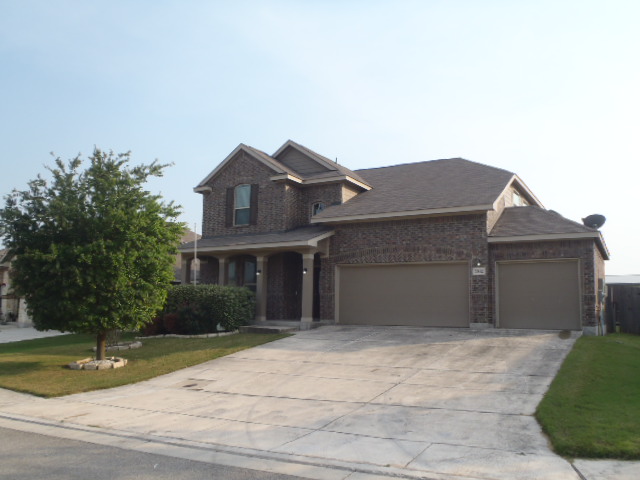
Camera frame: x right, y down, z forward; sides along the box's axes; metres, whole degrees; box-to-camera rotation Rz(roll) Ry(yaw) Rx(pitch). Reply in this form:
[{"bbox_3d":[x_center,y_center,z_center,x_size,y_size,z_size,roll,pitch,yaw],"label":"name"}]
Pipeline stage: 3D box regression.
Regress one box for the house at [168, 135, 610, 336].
[{"bbox_3d":[3.610,-0.370,23.860,16.500,8.320,13.400,-3,-8,30],"label":"house"}]

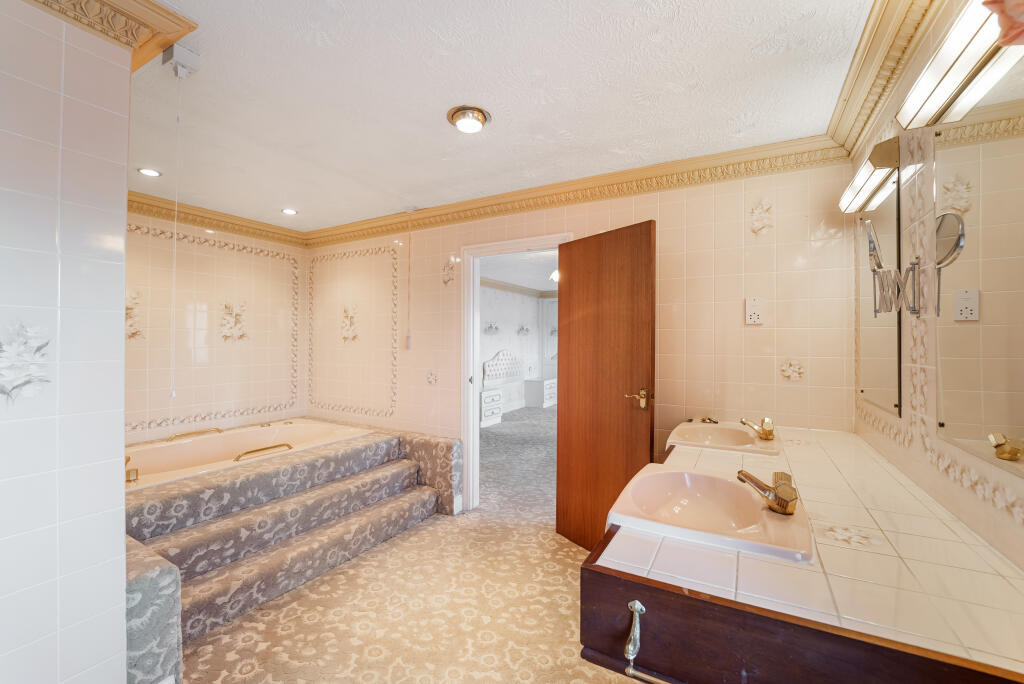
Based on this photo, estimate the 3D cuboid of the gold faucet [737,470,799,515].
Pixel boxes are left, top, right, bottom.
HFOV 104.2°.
[{"bbox_3d":[0.674,0.393,1.052,0.130,0.082,0.105,0,0,29],"label":"gold faucet"}]

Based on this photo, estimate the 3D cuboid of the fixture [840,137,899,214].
[{"bbox_3d":[1.528,-0.696,1.732,0.085,0.115,0.590,0,0,31],"label":"fixture"}]

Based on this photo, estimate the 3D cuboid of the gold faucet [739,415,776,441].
[{"bbox_3d":[1.119,0.393,1.802,0.130,0.082,0.105,0,0,29],"label":"gold faucet"}]

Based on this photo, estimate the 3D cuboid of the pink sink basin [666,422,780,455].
[{"bbox_3d":[0.993,0.518,1.880,0.425,0.165,0.515,0,0,29],"label":"pink sink basin"}]

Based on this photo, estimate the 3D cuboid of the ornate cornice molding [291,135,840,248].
[{"bbox_3d":[-0.175,-0.967,2.910,4.140,0.110,0.135,0,0,27],"label":"ornate cornice molding"}]

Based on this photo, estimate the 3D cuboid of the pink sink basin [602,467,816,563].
[{"bbox_3d":[0.548,0.518,1.130,0.425,0.165,0.515,0,0,29],"label":"pink sink basin"}]

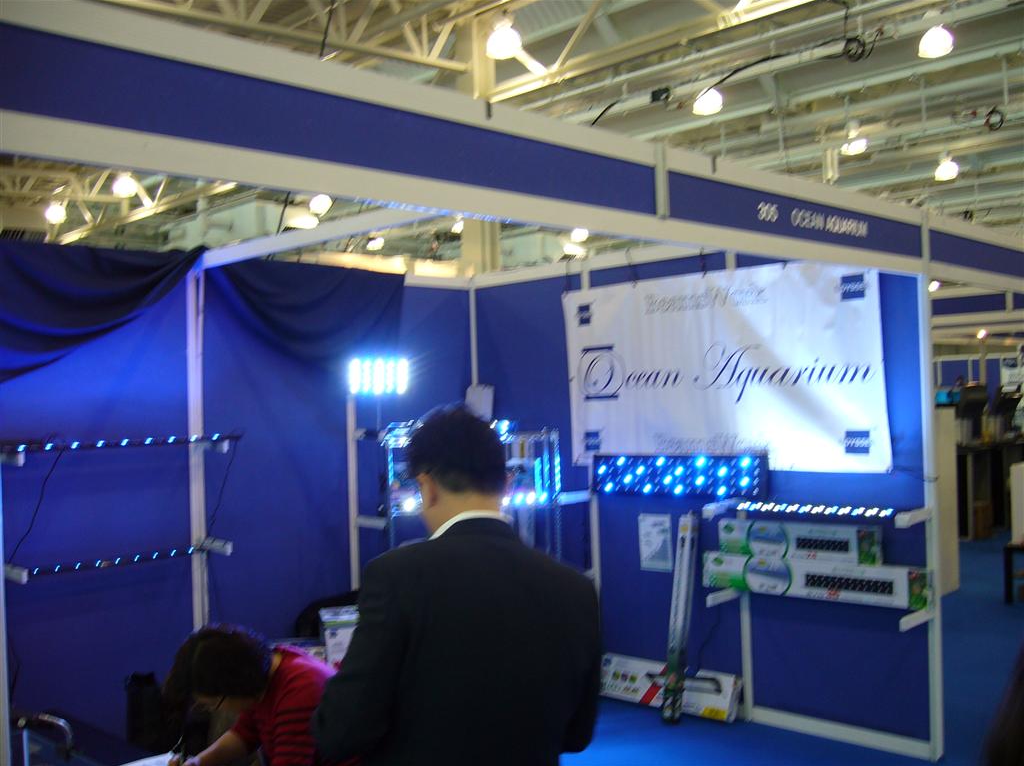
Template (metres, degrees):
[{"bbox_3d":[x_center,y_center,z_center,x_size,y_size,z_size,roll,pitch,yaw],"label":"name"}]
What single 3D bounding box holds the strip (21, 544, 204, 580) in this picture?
[{"bbox_3d":[-1.851,0.834,4.869,0.040,0.035,0.910,-3,-1,44],"label":"strip"}]

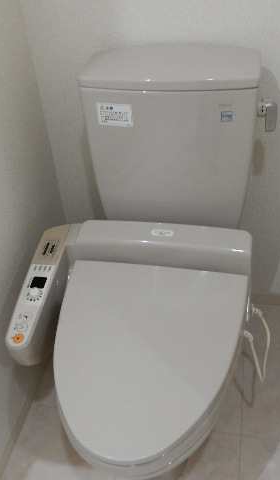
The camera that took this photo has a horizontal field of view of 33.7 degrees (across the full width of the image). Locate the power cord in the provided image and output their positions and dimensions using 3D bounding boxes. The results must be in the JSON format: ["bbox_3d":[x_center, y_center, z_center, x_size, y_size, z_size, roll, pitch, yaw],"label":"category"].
[{"bbox_3d":[0.274,0.244,1.075,0.068,0.158,0.120,5,39,12],"label":"power cord"}]

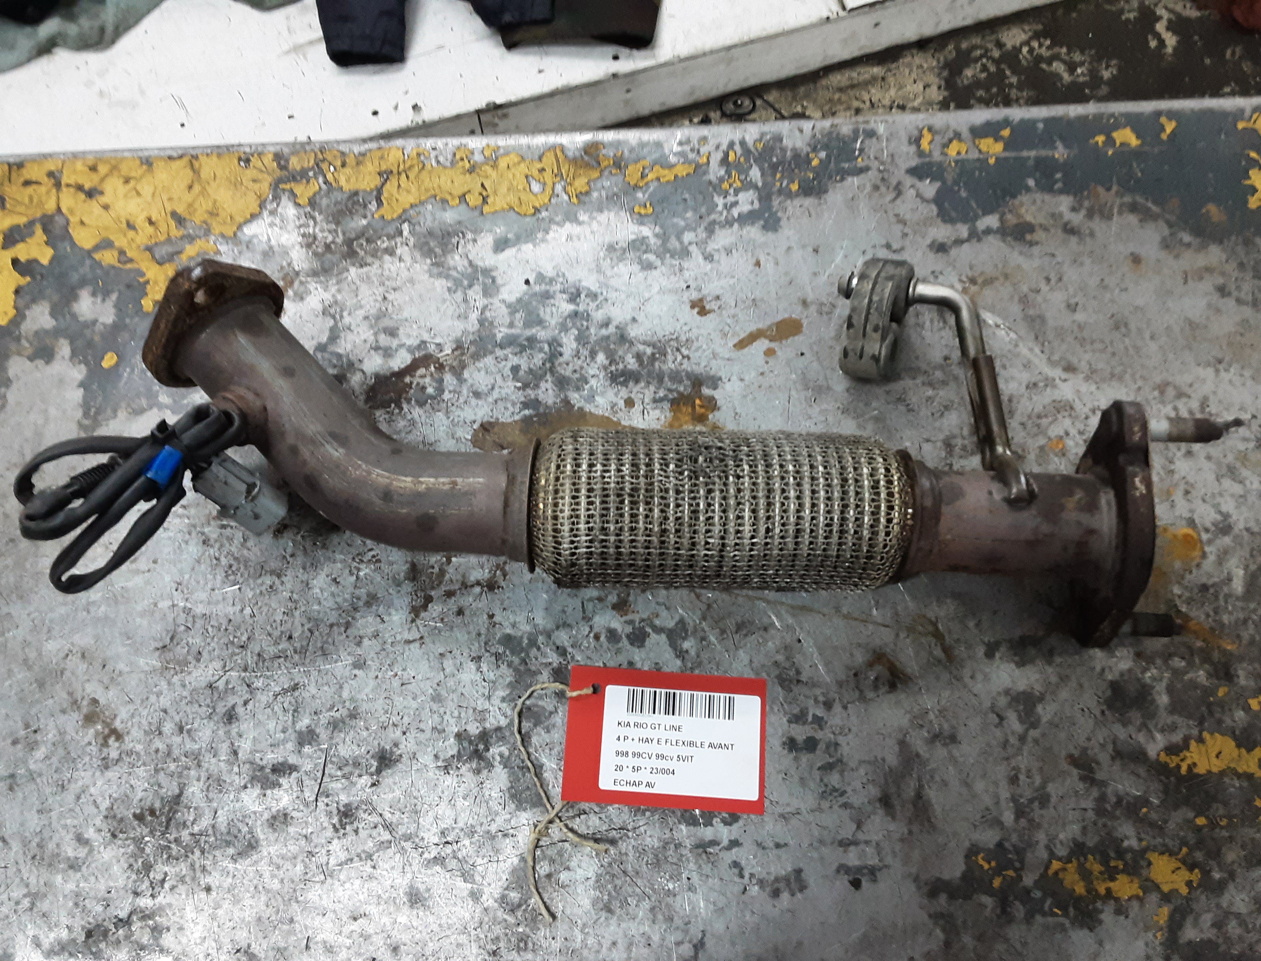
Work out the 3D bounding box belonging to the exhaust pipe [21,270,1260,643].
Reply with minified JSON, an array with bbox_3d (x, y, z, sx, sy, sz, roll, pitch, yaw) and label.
[{"bbox_3d":[-0.002,-0.028,0.510,0.593,0.097,0.202,1,71,-1],"label":"exhaust pipe"}]

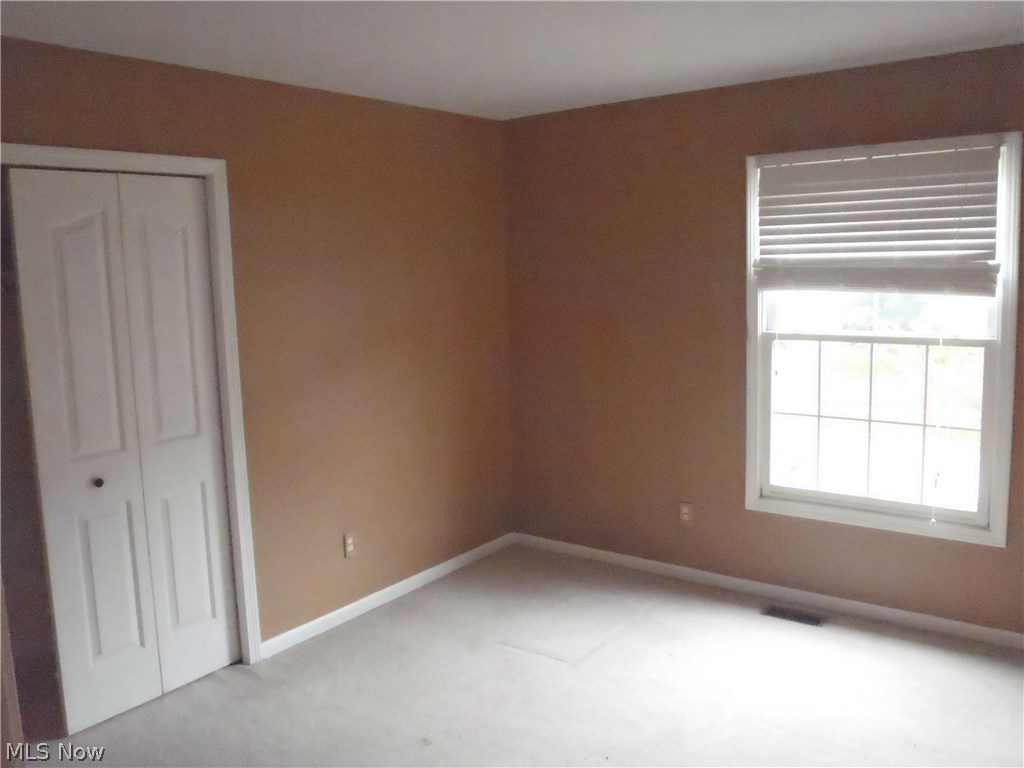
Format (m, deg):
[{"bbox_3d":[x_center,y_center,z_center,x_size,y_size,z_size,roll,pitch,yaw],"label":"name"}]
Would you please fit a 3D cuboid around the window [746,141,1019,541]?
[{"bbox_3d":[1.573,-0.183,3.638,1.098,1.664,0.120,5,11,37],"label":"window"}]

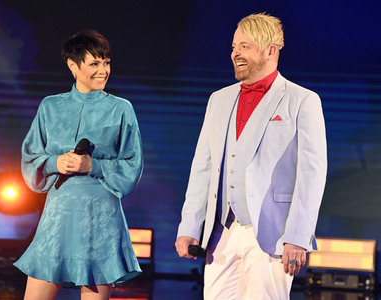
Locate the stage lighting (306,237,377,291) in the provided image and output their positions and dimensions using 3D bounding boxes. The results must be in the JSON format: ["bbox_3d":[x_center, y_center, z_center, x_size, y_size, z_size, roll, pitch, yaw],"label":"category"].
[{"bbox_3d":[0.924,0.696,23.600,0.420,0.310,0.240,3,3,0],"label":"stage lighting"}]

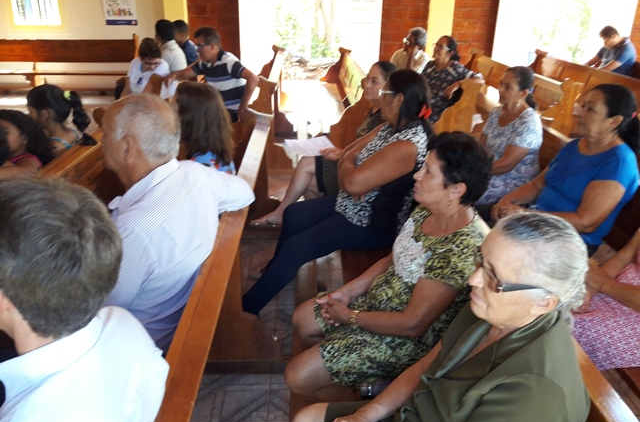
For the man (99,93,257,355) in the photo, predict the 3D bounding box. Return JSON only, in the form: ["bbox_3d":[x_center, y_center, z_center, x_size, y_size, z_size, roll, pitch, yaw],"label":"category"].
[{"bbox_3d":[-0.591,0.279,1.795,0.800,1.350,0.570,5,23,12],"label":"man"}]

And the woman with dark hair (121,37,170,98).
[{"bbox_3d":[-1.545,-0.851,4.360,0.500,1.150,0.720,13,25,25],"label":"woman with dark hair"}]

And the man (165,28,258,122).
[{"bbox_3d":[-0.872,-0.788,4.355,0.820,1.370,0.560,-6,23,-15],"label":"man"}]

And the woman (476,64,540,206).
[{"bbox_3d":[0.906,-0.247,3.195,0.800,1.270,0.500,-3,23,-9],"label":"woman"}]

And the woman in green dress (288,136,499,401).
[{"bbox_3d":[0.201,0.347,1.773,0.740,1.250,0.520,-3,23,-9],"label":"woman in green dress"}]

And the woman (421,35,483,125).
[{"bbox_3d":[0.912,-0.830,4.557,0.820,1.310,0.550,-8,24,-18],"label":"woman"}]

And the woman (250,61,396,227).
[{"bbox_3d":[0.022,-0.237,3.005,0.860,1.230,0.480,-2,22,-8],"label":"woman"}]

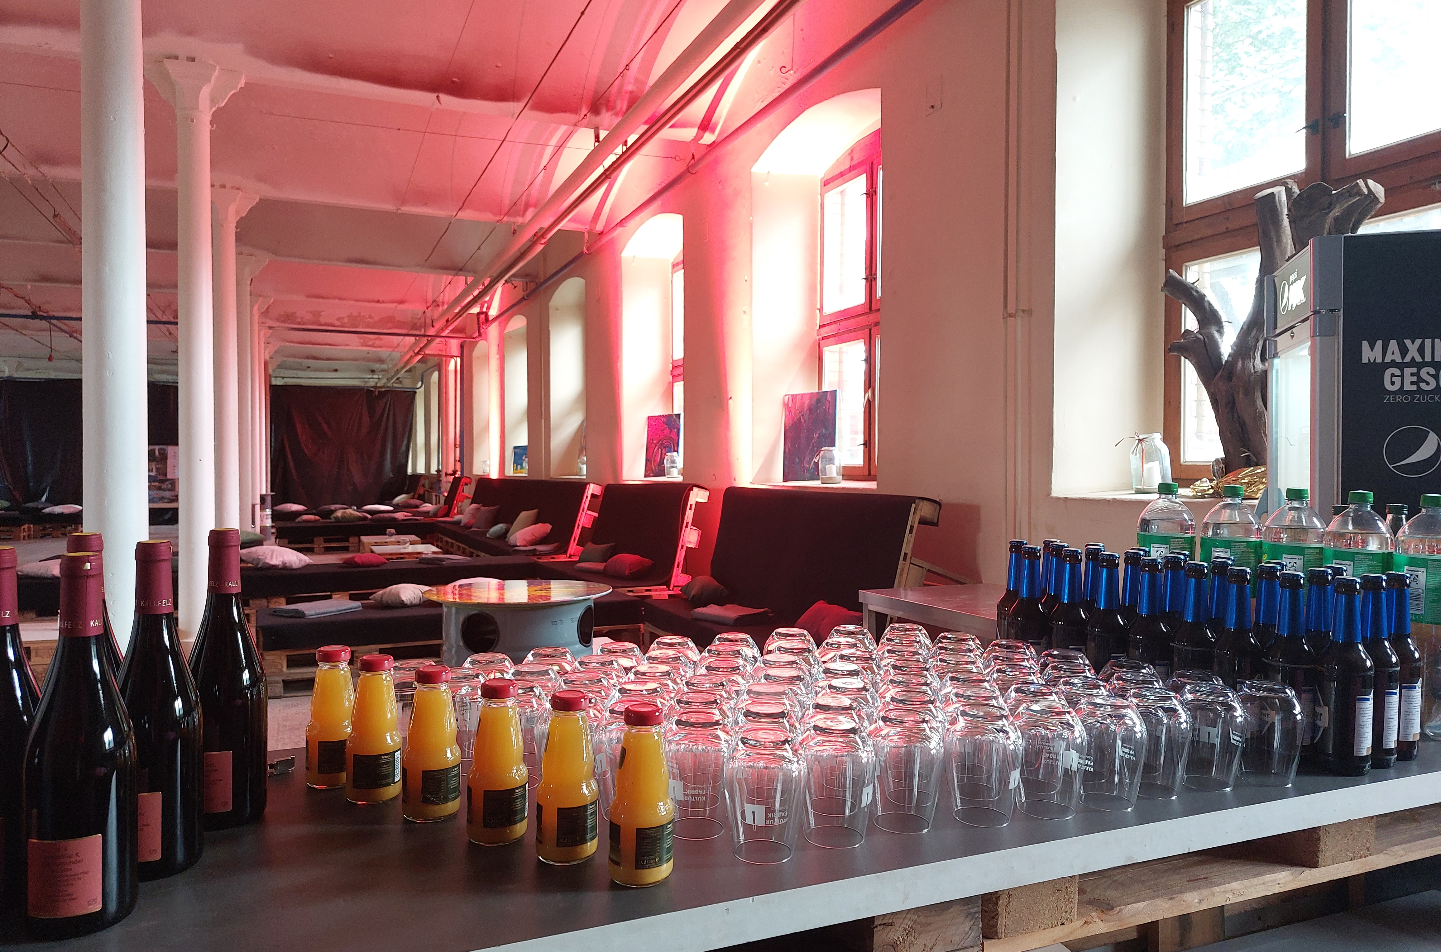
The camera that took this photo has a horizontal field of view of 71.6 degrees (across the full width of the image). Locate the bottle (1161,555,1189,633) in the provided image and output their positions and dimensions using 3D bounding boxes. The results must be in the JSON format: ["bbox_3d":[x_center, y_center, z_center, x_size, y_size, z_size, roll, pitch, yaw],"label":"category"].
[{"bbox_3d":[0.689,0.243,1.517,0.060,0.241,0.060,1,2,25],"label":"bottle"}]

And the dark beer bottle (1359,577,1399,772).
[{"bbox_3d":[0.835,0.247,1.279,0.060,0.240,0.060,0,1,-22],"label":"dark beer bottle"}]

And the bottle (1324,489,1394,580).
[{"bbox_3d":[0.977,0.193,1.528,0.091,0.341,0.091,0,1,-22],"label":"bottle"}]

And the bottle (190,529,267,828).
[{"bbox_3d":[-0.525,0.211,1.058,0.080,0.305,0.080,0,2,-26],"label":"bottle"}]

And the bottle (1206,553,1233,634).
[{"bbox_3d":[0.735,0.245,1.468,0.060,0.241,0.060,1,2,27],"label":"bottle"}]

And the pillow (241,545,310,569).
[{"bbox_3d":[-4.043,0.724,9.050,0.600,0.180,0.430,-1,2,-24],"label":"pillow"}]

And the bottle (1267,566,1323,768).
[{"bbox_3d":[0.743,0.246,1.301,0.060,0.240,0.060,0,1,-22],"label":"bottle"}]

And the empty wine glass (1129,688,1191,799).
[{"bbox_3d":[0.501,0.305,1.156,0.079,0.116,0.079,0,1,0],"label":"empty wine glass"}]

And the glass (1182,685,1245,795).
[{"bbox_3d":[0.574,0.304,1.166,0.074,0.114,0.074,2,3,27],"label":"glass"}]

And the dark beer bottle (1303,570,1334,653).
[{"bbox_3d":[0.817,0.248,1.366,0.060,0.241,0.060,2,2,31],"label":"dark beer bottle"}]

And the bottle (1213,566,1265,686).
[{"bbox_3d":[0.682,0.239,1.318,0.062,0.235,0.062,0,1,0],"label":"bottle"}]

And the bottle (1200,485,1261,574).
[{"bbox_3d":[0.806,0.182,1.579,0.088,0.331,0.088,2,3,27],"label":"bottle"}]

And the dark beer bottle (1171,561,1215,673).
[{"bbox_3d":[0.677,0.243,1.422,0.060,0.240,0.060,0,1,-22],"label":"dark beer bottle"}]

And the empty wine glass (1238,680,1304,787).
[{"bbox_3d":[0.668,0.314,1.225,0.080,0.116,0.080,2,2,29],"label":"empty wine glass"}]

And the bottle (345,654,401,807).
[{"bbox_3d":[-0.377,0.273,1.088,0.058,0.152,0.058,0,2,-19],"label":"bottle"}]

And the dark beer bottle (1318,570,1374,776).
[{"bbox_3d":[0.773,0.244,1.235,0.062,0.235,0.062,0,1,0],"label":"dark beer bottle"}]

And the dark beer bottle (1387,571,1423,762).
[{"bbox_3d":[0.870,0.243,1.290,0.060,0.234,0.060,2,3,34],"label":"dark beer bottle"}]

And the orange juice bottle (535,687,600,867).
[{"bbox_3d":[-0.145,0.282,0.946,0.058,0.152,0.058,1,2,-9],"label":"orange juice bottle"}]

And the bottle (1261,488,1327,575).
[{"bbox_3d":[0.935,0.191,1.626,0.091,0.341,0.091,0,1,-22],"label":"bottle"}]

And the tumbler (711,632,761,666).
[{"bbox_3d":[0.020,0.293,1.470,0.079,0.116,0.079,0,1,0],"label":"tumbler"}]

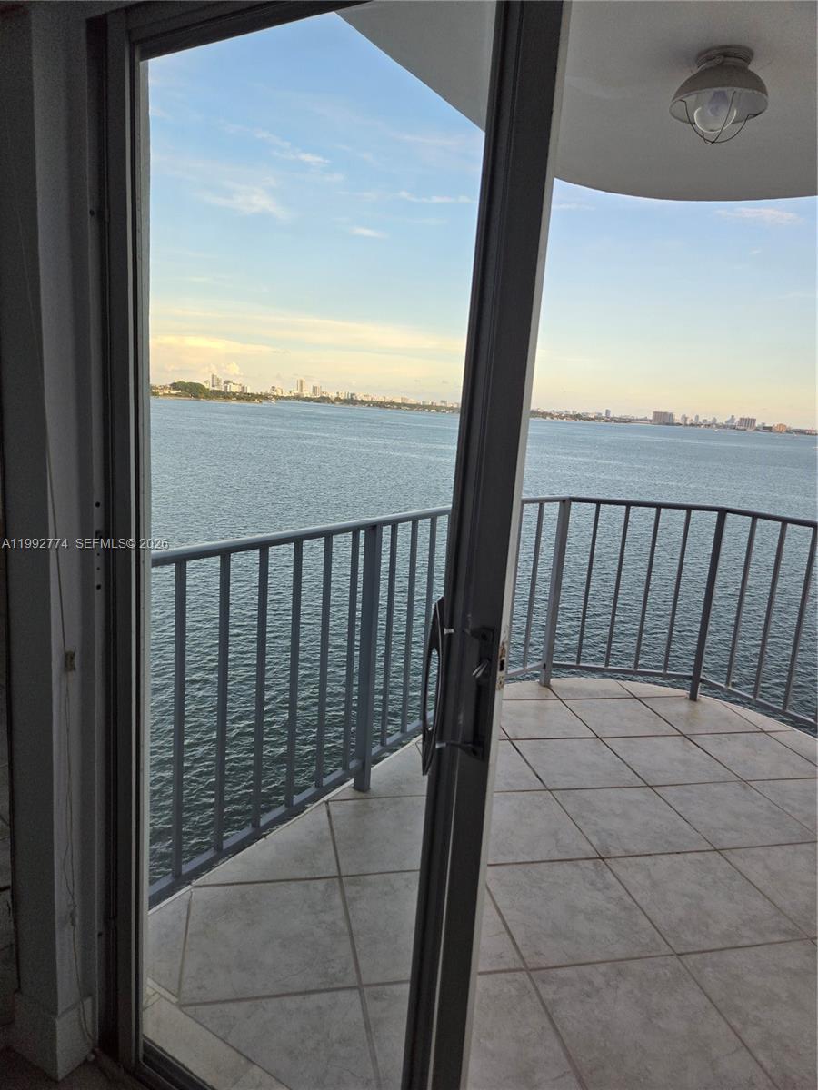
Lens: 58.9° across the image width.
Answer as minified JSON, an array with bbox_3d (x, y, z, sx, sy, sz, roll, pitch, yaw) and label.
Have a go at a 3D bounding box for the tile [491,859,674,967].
[{"bbox_3d":[0.498,1.131,2.252,0.450,0.010,0.450,1,11,-13],"label":"tile"}]

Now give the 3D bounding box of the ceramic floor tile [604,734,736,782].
[{"bbox_3d":[1.194,0.986,3.328,0.450,0.010,0.450,1,11,-13],"label":"ceramic floor tile"}]

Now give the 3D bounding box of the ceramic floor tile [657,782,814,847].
[{"bbox_3d":[1.290,1.073,2.890,0.450,0.010,0.450,1,11,-13],"label":"ceramic floor tile"}]

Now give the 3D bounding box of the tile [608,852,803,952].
[{"bbox_3d":[0.942,1.145,2.353,0.450,0.010,0.450,1,11,-13],"label":"tile"}]

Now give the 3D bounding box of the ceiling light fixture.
[{"bbox_3d":[0.985,-1.411,2.301,0.288,0.246,0.288,1,11,-13],"label":"ceiling light fixture"}]

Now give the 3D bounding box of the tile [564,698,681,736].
[{"bbox_3d":[1.097,0.899,3.765,0.450,0.010,0.450,1,11,-13],"label":"tile"}]

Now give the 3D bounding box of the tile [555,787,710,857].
[{"bbox_3d":[0.846,1.059,2.790,0.450,0.010,0.450,1,11,-13],"label":"tile"}]

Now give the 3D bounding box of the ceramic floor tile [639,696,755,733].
[{"bbox_3d":[1.542,0.914,3.866,0.450,0.010,0.450,1,11,-13],"label":"ceramic floor tile"}]

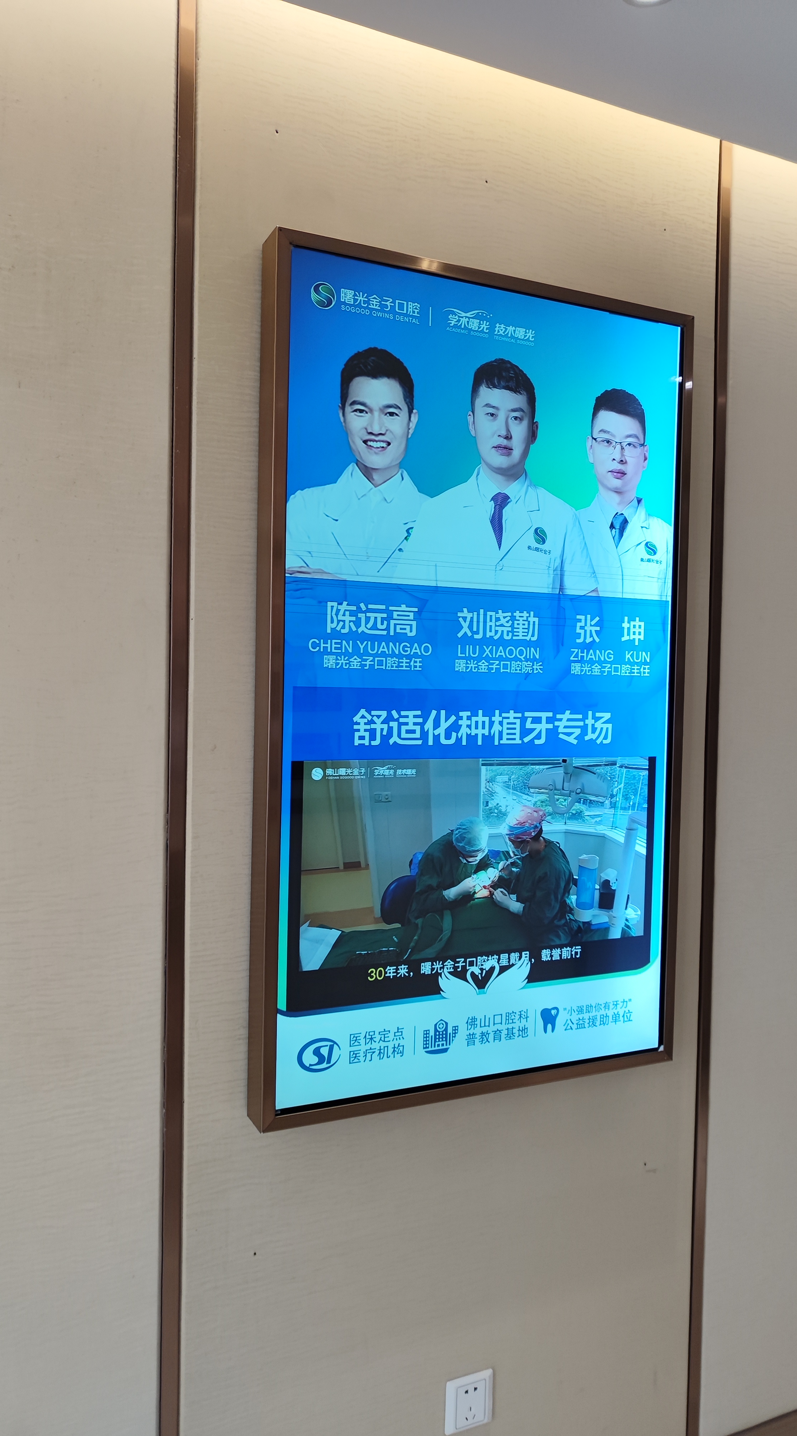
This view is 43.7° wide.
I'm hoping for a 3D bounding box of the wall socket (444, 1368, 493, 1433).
[{"bbox_3d":[0.116,1.116,1.623,0.086,0.086,0.010,0,2,-24],"label":"wall socket"}]

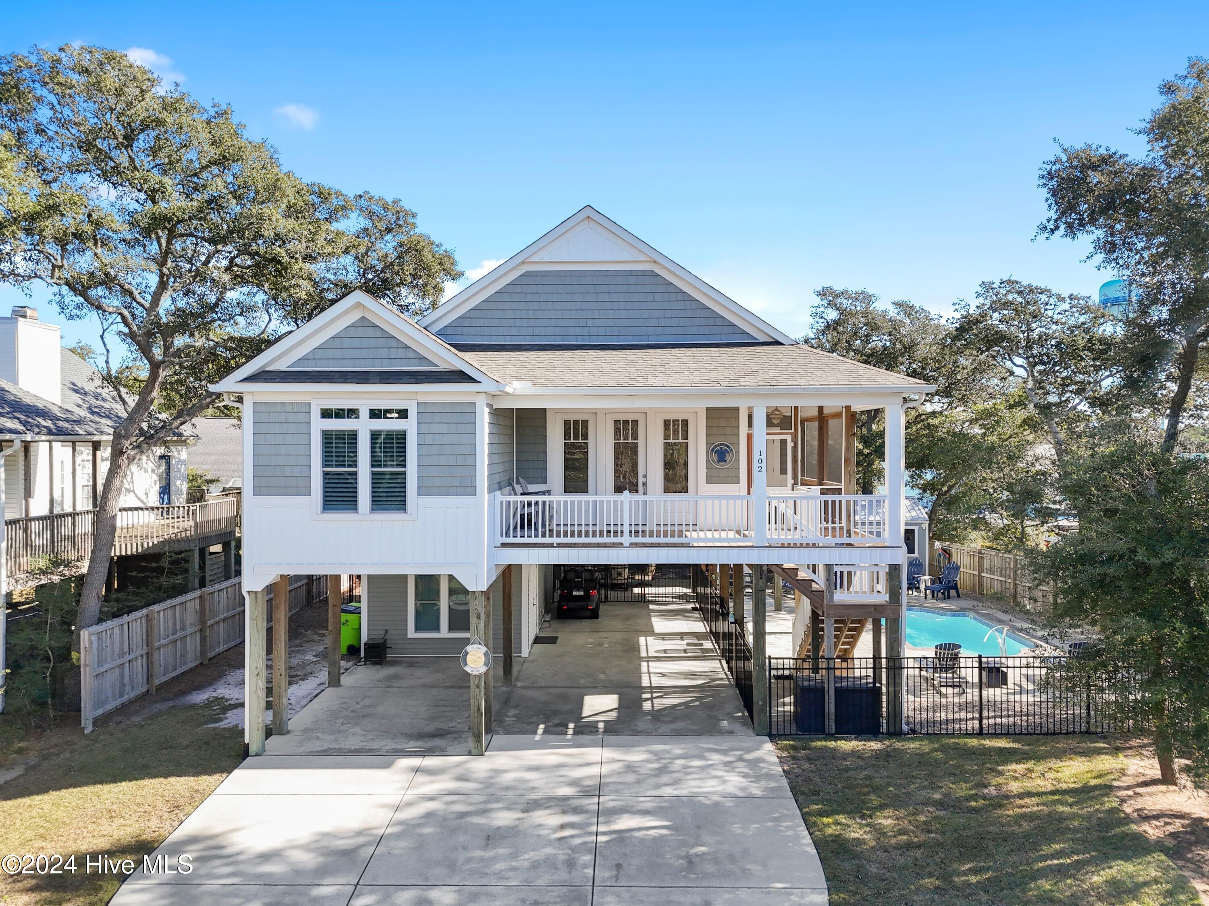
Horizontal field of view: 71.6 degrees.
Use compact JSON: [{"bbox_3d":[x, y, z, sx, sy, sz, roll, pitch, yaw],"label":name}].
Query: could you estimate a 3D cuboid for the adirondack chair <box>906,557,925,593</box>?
[{"bbox_3d":[9.816,4.028,27.083,0.750,1.050,1.050,2,2,44],"label":"adirondack chair"}]

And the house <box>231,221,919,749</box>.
[{"bbox_3d":[-0.243,-0.164,20.352,11.713,9.805,14.098,0,2,1],"label":"house"}]

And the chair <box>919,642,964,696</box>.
[{"bbox_3d":[6.850,4.328,17.092,0.730,1.000,0.900,-1,2,-23],"label":"chair"}]

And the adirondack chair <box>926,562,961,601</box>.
[{"bbox_3d":[10.664,4.048,26.341,1.050,1.050,0.750,-1,2,-41],"label":"adirondack chair"}]

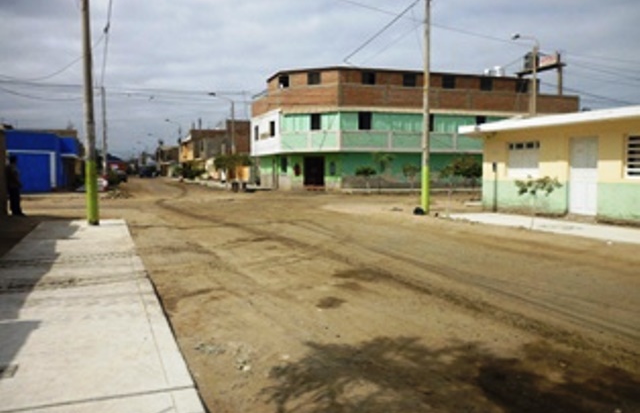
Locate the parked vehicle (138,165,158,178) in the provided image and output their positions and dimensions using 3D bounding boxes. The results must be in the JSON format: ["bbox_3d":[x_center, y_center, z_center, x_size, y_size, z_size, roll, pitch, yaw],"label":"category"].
[{"bbox_3d":[-28.781,-5.441,86.832,1.850,1.750,4.400,-2,4,-22],"label":"parked vehicle"}]

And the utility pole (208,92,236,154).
[{"bbox_3d":[-8.981,-6.123,47.296,2.400,8.550,0.350,-2,4,-22],"label":"utility pole"}]

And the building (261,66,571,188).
[{"bbox_3d":[8.039,-6.335,46.380,26.281,9.200,12.049,-1,4,-19],"label":"building"}]

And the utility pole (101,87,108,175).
[{"bbox_3d":[-17.148,-5.500,41.218,0.300,8.150,0.300,-2,4,-22],"label":"utility pole"}]

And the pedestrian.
[{"bbox_3d":[-8.881,-0.606,15.094,0.420,1.740,0.500,-2,4,-23],"label":"pedestrian"}]

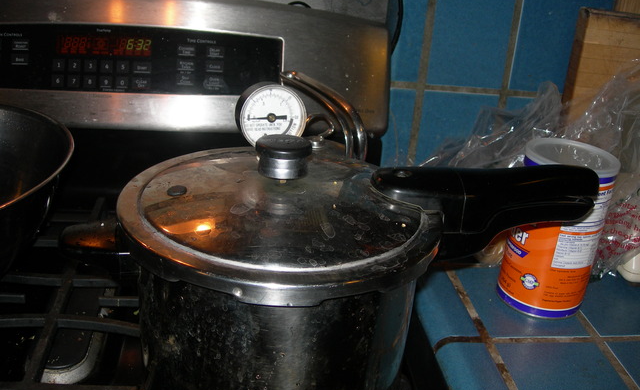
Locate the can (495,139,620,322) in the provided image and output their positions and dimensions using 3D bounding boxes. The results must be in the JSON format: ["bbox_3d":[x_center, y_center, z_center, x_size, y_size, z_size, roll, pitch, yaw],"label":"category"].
[{"bbox_3d":[0.274,0.040,0.822,0.102,0.186,0.102,6,24,2],"label":"can"}]

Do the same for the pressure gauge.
[{"bbox_3d":[-0.039,-0.062,0.565,0.054,0.060,0.028,-4,25,-19],"label":"pressure gauge"}]

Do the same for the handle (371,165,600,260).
[{"bbox_3d":[0.135,0.011,0.570,0.206,0.070,0.036,-3,25,-17],"label":"handle"}]

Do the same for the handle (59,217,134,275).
[{"bbox_3d":[-0.153,0.038,0.490,0.053,0.030,0.047,-3,25,-17],"label":"handle"}]

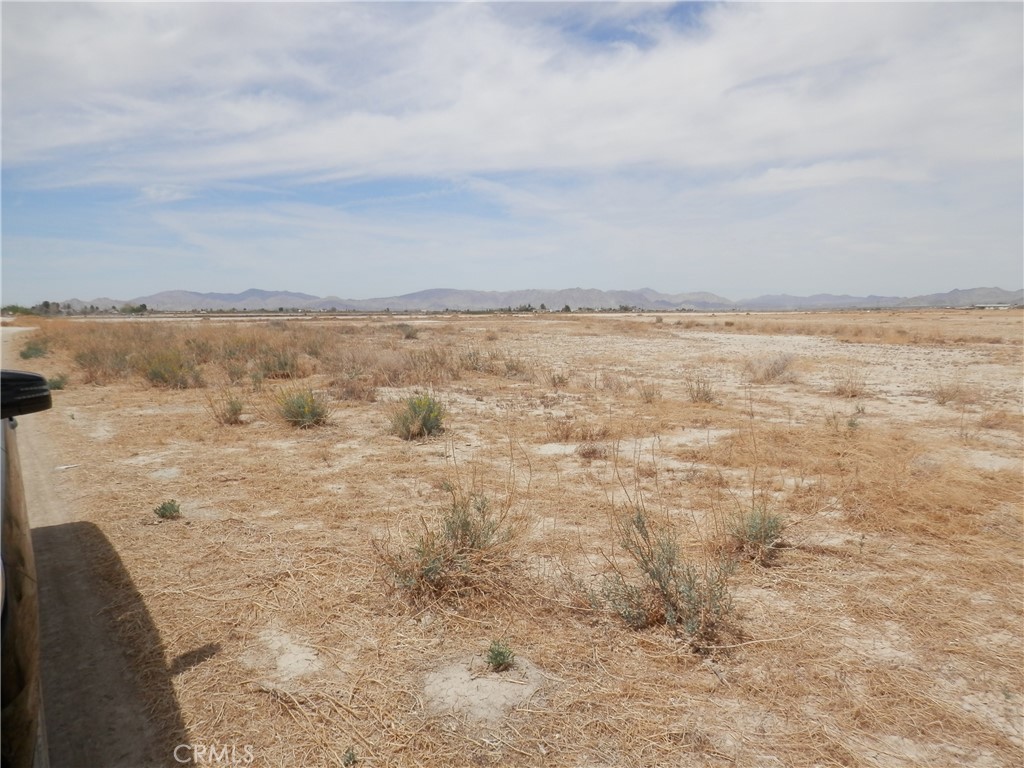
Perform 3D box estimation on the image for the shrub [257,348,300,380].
[{"bbox_3d":[-5.237,-0.451,16.550,0.967,0.688,0.870,0,6,0],"label":"shrub"}]

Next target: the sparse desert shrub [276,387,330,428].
[{"bbox_3d":[-2.763,0.292,9.771,0.701,0.521,0.631,0,6,0],"label":"sparse desert shrub"}]

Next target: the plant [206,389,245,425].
[{"bbox_3d":[-3.894,0.295,10.026,0.469,0.456,0.398,-2,6,-21],"label":"plant"}]

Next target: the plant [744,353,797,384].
[{"bbox_3d":[5.407,-0.343,15.500,1.111,0.635,1.000,0,6,0],"label":"plant"}]

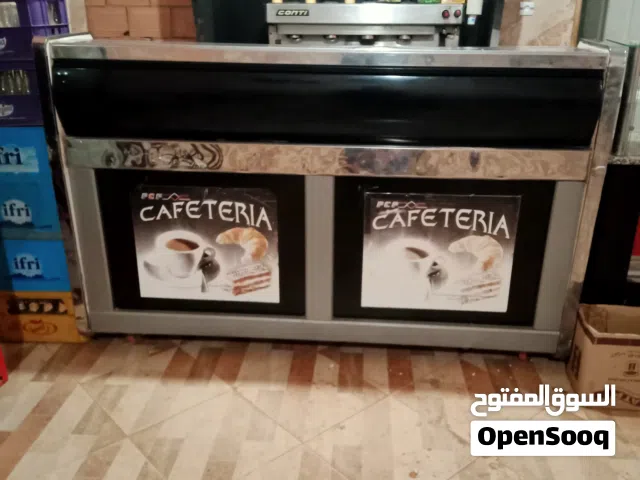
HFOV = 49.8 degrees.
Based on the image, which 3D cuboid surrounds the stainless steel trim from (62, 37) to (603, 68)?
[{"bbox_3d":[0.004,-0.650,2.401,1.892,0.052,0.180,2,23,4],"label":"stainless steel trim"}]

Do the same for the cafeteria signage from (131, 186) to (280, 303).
[{"bbox_3d":[-0.430,0.022,2.626,0.549,0.467,0.010,2,23,4],"label":"cafeteria signage"}]

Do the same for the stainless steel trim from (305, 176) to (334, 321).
[{"bbox_3d":[0.001,0.038,2.599,0.105,0.585,0.030,2,23,4],"label":"stainless steel trim"}]

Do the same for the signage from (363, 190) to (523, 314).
[{"bbox_3d":[0.440,0.052,2.568,0.558,0.469,0.010,2,23,4],"label":"signage"}]

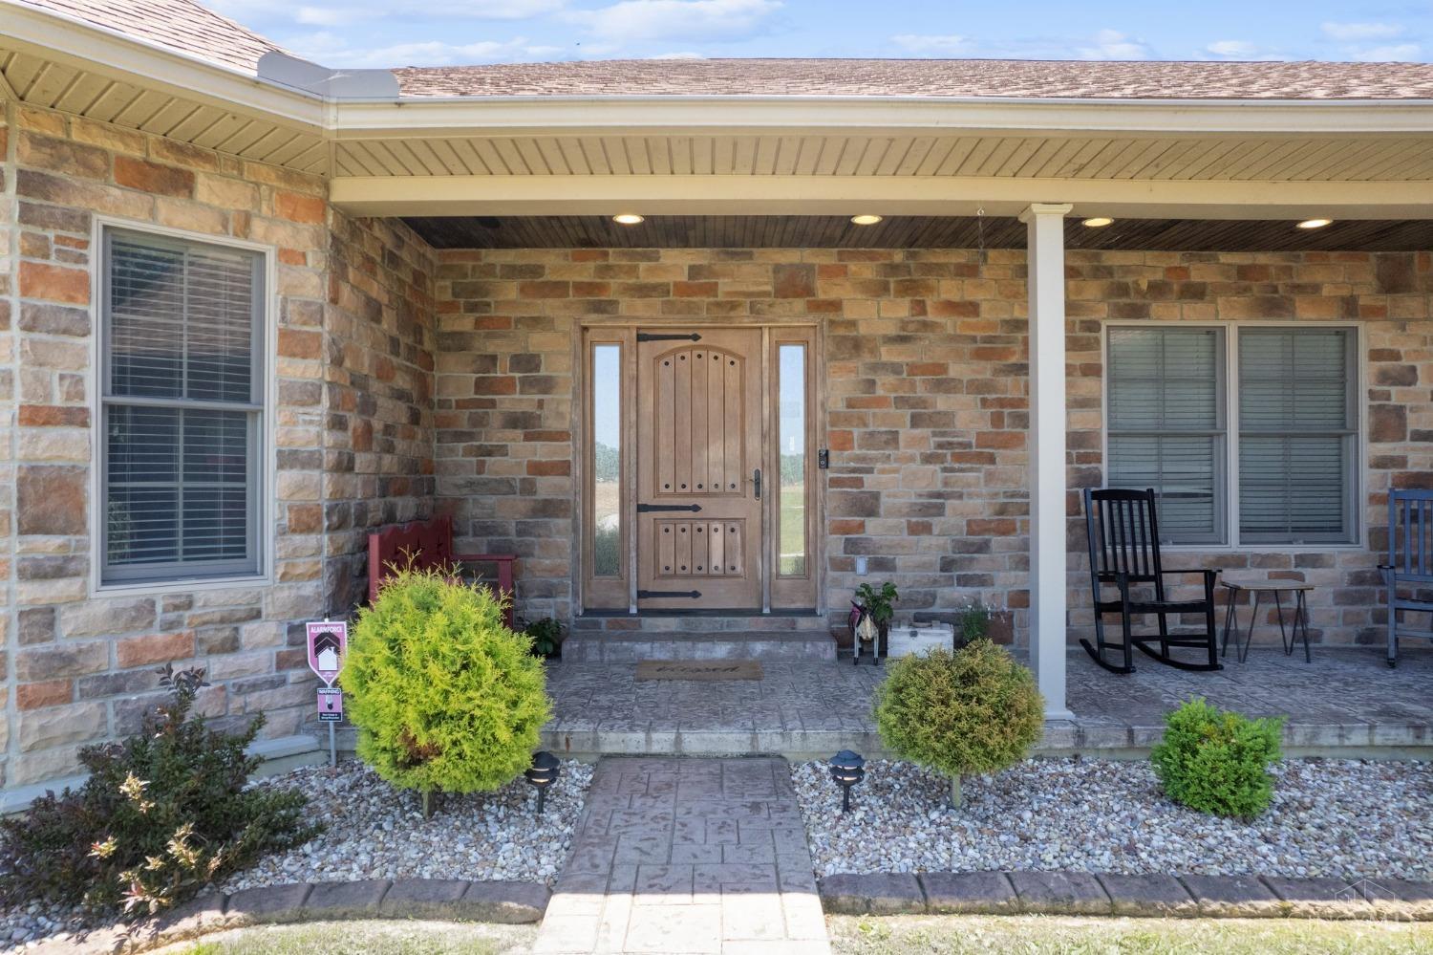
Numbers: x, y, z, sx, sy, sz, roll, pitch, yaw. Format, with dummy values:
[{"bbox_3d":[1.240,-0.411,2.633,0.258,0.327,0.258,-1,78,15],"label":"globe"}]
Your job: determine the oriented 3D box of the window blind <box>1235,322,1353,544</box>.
[{"bbox_3d":[4.190,-0.304,6.340,0.850,1.550,0.060,0,0,-1],"label":"window blind"}]

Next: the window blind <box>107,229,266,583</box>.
[{"bbox_3d":[-2.460,-0.312,4.050,0.660,1.550,0.060,0,-1,-45],"label":"window blind"}]

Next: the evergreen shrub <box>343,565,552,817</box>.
[{"bbox_3d":[-1.087,0.815,3.509,0.820,0.920,0.820,0,0,-1],"label":"evergreen shrub"}]

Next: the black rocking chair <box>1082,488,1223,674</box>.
[{"bbox_3d":[2.807,0.640,5.823,0.680,1.140,0.740,0,0,-8],"label":"black rocking chair"}]

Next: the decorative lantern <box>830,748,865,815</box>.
[{"bbox_3d":[0.531,1.229,3.550,0.147,0.250,0.147,0,0,-1],"label":"decorative lantern"}]

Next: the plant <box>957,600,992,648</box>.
[{"bbox_3d":[1.774,1.028,6.030,0.260,0.350,0.250,0,0,-1],"label":"plant"}]

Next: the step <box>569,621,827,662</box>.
[{"bbox_3d":[-0.112,1.146,5.940,1.790,0.137,0.410,0,0,-1],"label":"step"}]

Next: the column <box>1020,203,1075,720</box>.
[{"bbox_3d":[1.678,-0.080,4.464,0.210,2.560,0.210,0,0,-1],"label":"column"}]

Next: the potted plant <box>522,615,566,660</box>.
[{"bbox_3d":[-1.183,1.092,5.970,0.320,0.300,0.300,0,0,-1],"label":"potted plant"}]

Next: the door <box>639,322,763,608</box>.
[{"bbox_3d":[-0.117,-0.062,6.330,0.910,2.040,0.070,0,0,-1],"label":"door"}]

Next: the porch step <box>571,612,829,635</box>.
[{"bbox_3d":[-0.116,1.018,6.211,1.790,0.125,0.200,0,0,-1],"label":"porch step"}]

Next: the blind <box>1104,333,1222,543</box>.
[{"bbox_3d":[3.242,-0.296,6.327,0.850,1.560,0.050,0,0,-1],"label":"blind"}]

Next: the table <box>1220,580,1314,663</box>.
[{"bbox_3d":[3.652,0.963,5.842,0.490,0.495,0.410,0,0,-1],"label":"table"}]

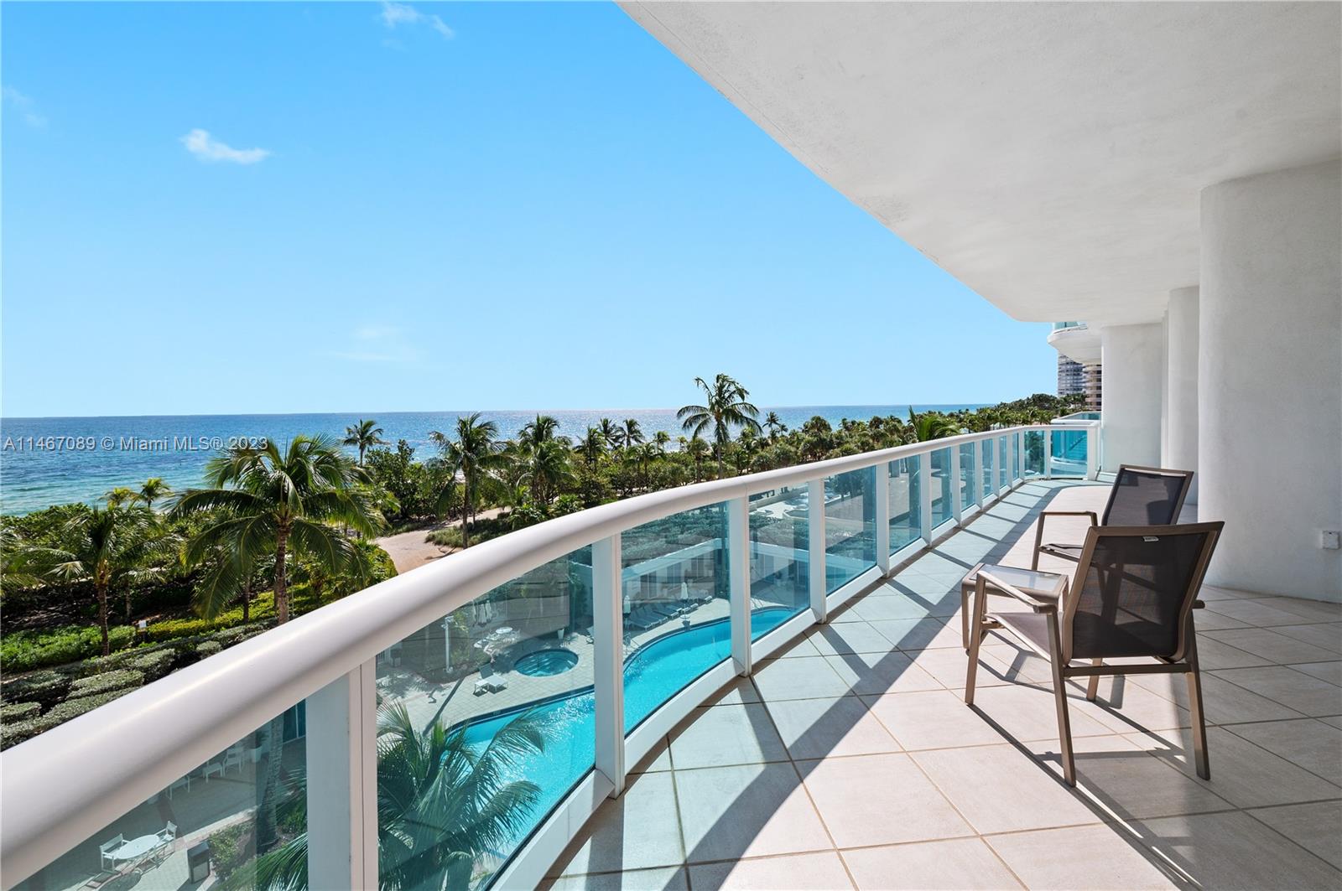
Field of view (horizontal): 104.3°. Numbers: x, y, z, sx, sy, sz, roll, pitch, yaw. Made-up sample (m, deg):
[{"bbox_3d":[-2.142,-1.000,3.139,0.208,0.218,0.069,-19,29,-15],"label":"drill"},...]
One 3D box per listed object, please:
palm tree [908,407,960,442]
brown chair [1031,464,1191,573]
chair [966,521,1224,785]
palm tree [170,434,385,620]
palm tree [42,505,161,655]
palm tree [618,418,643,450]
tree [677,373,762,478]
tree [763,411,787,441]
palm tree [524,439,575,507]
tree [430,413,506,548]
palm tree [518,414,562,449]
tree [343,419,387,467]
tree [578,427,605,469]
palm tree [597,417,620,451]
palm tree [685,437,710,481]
[{"bbox_3d":[16.807,3.692,34.444,4.400,12.478,4.400,-1,4,0],"label":"palm tree"},{"bbox_3d":[2.766,0.642,3.288,0.606,0.977,0.629,-1,4,-5],"label":"brown chair"},{"bbox_3d":[1.734,0.756,2.190,0.620,0.993,0.625,-1,4,-3],"label":"chair"},{"bbox_3d":[-11.318,5.495,14.984,4.900,11.388,4.900,-4,5,-38],"label":"palm tree"},{"bbox_3d":[-22.243,5.162,20.363,3.400,5.662,3.400,3,5,42],"label":"palm tree"},{"bbox_3d":[-8.139,-0.105,106.373,5.600,10.479,5.600,-1,4,0],"label":"palm tree"},{"bbox_3d":[3.110,2.670,33.251,5.400,14.404,5.400,0,4,5],"label":"tree"},{"bbox_3d":[26.499,-2.986,132.412,5.200,11.584,5.200,-1,4,0],"label":"tree"},{"bbox_3d":[-10.752,2.796,46.274,4.600,6.438,4.600,-2,4,-13],"label":"palm tree"},{"bbox_3d":[-18.602,3.272,48.437,6.800,12.274,6.800,-1,4,0],"label":"tree"},{"bbox_3d":[-16.951,2.023,68.423,6.200,11.875,6.200,-1,4,0],"label":"palm tree"},{"bbox_3d":[-35.353,1.336,60.185,4.400,8.830,4.400,-3,4,-30],"label":"tree"},{"bbox_3d":[-10.123,1.230,66.215,3.700,7.119,3.700,-1,4,-9],"label":"tree"},{"bbox_3d":[-12.376,-0.060,104.384,5.400,10.787,5.400,-1,4,0],"label":"palm tree"},{"bbox_3d":[4.260,2.680,82.286,4.000,8.020,4.000,-1,4,0],"label":"palm tree"}]

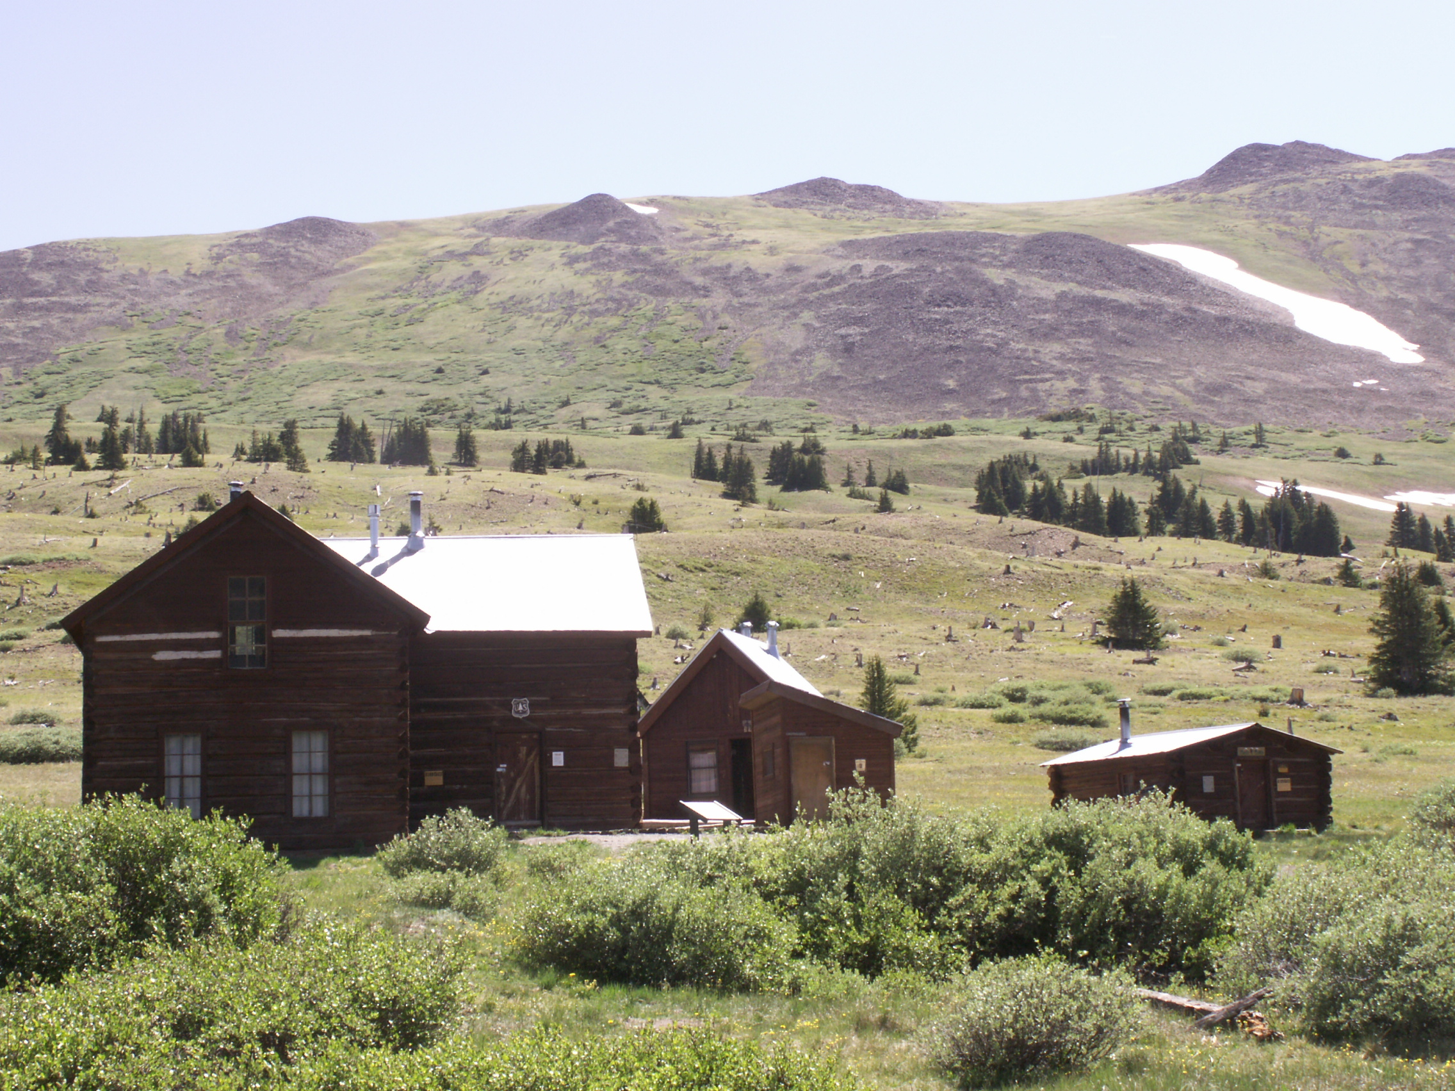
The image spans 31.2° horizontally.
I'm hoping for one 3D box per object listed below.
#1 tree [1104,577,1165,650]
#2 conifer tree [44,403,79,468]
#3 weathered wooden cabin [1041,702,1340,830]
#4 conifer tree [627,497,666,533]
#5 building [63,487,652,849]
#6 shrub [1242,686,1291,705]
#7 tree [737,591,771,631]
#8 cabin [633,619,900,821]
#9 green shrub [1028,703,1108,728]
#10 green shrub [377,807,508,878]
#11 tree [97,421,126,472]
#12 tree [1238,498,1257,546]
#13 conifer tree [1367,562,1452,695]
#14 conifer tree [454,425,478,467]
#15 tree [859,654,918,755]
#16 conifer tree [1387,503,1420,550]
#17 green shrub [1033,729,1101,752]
[{"bbox_3d":[22.299,3.742,143.000,3.240,4.050,3.150,-2,-6,9],"label":"tree"},{"bbox_3d":[-79.170,-13.116,310.000,4.197,7.437,3.777,-2,-8,0],"label":"conifer tree"},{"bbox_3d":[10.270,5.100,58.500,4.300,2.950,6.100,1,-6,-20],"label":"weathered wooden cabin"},{"bbox_3d":[-7.485,-2.879,240.000,3.656,3.350,3.290,-2,-8,0],"label":"conifer tree"},{"bbox_3d":[-8.482,3.415,60.814,12.800,7.800,10.400,0,-8,-10],"label":"building"},{"bbox_3d":[21.502,5.988,104.000,1.950,0.720,1.560,-2,-6,12],"label":"shrub"},{"bbox_3d":[1.691,4.210,165.000,2.094,2.591,1.885,-2,-8,0],"label":"tree"},{"bbox_3d":[0.950,4.380,60.700,5.900,4.750,7.000,-2,-8,3],"label":"cabin"},{"bbox_3d":[11.797,5.889,90.000,2.670,0.810,2.000,-2,-6,7],"label":"green shrub"},{"bbox_3d":[-5.135,5.351,47.000,2.380,1.270,2.020,0,-6,-6],"label":"green shrub"},{"bbox_3d":[-76.834,-12.475,325.000,3.540,6.380,3.440,0,-6,-13],"label":"tree"},{"bbox_3d":[59.932,-2.683,300.000,2.220,5.500,2.160,-2,-6,11],"label":"tree"},{"bbox_3d":[29.312,3.566,112.000,3.660,5.720,3.550,-2,-6,15],"label":"conifer tree"},{"bbox_3d":[-33.178,-12.739,330.000,3.170,5.470,3.070,0,-6,-6],"label":"conifer tree"},{"bbox_3d":[5.884,5.801,95.000,2.050,3.605,1.742,-2,-8,0],"label":"tree"},{"bbox_3d":[66.180,-1.891,255.000,3.129,4.560,2.816,-2,-8,0],"label":"conifer tree"},{"bbox_3d":[10.434,5.984,80.000,2.130,0.660,1.700,-2,-6,7],"label":"green shrub"}]

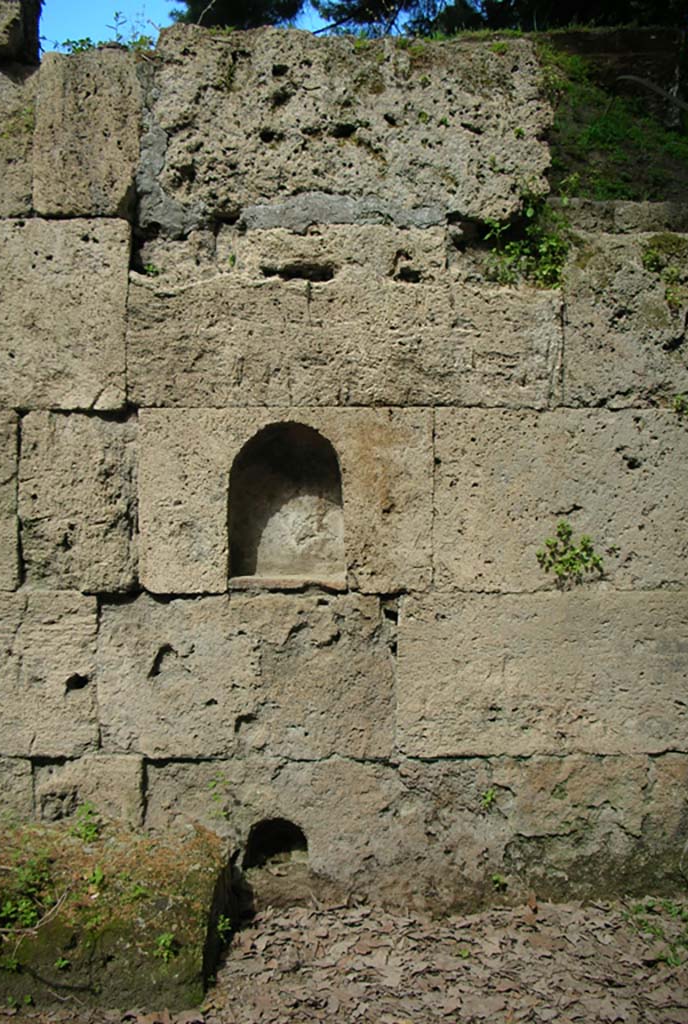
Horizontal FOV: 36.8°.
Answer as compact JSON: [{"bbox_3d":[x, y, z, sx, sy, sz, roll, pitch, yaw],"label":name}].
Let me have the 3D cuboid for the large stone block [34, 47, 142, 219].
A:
[{"bbox_3d":[-0.934,-1.378,3.995,0.393,0.612,0.450,0,0,0],"label":"large stone block"}]

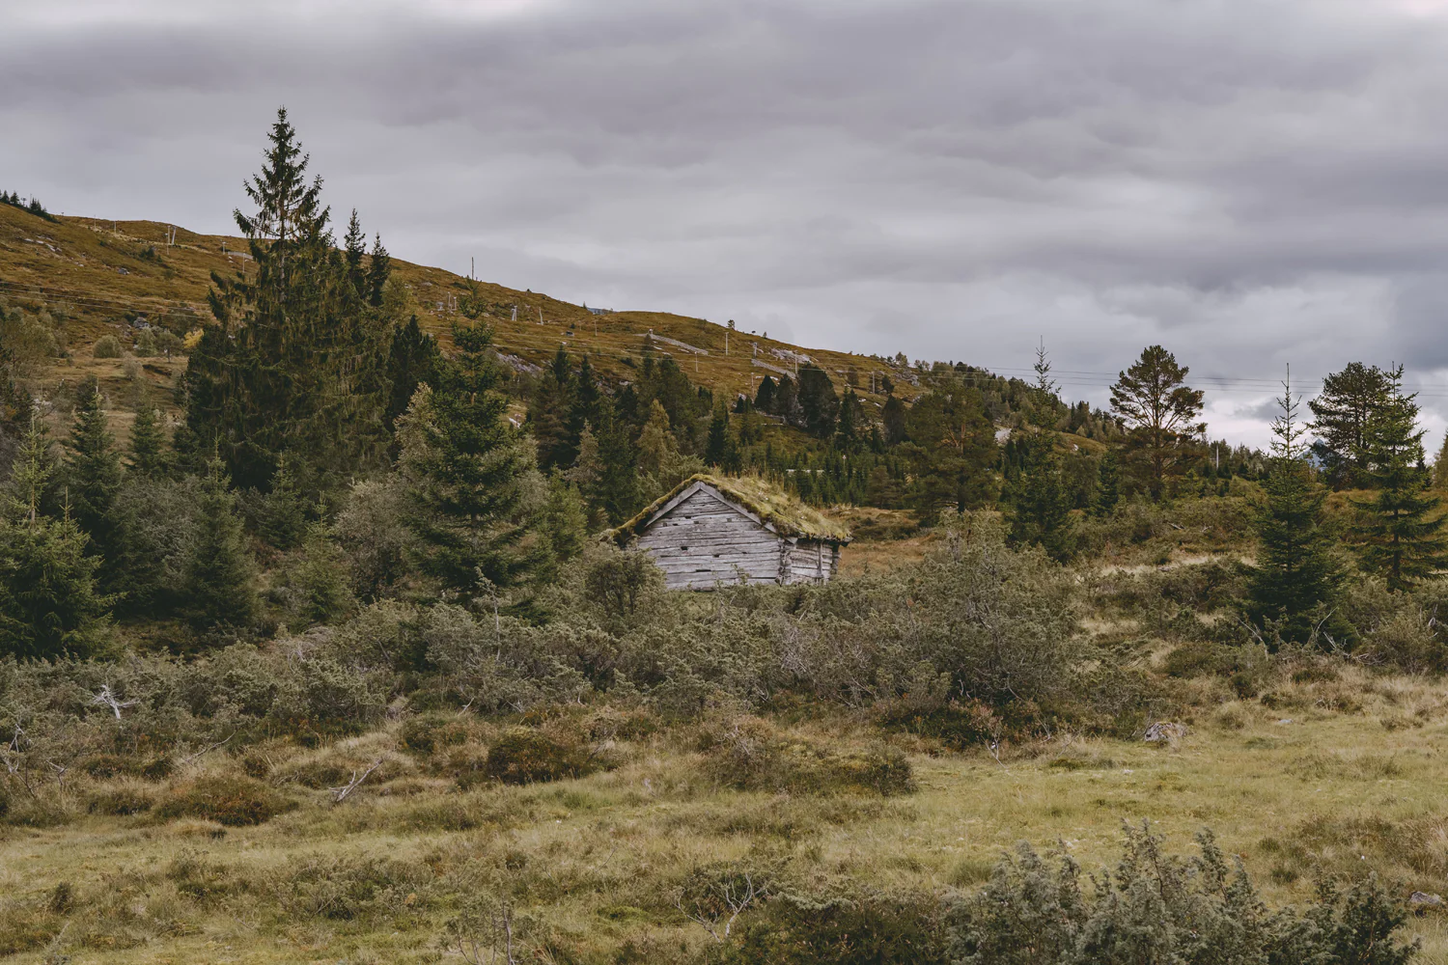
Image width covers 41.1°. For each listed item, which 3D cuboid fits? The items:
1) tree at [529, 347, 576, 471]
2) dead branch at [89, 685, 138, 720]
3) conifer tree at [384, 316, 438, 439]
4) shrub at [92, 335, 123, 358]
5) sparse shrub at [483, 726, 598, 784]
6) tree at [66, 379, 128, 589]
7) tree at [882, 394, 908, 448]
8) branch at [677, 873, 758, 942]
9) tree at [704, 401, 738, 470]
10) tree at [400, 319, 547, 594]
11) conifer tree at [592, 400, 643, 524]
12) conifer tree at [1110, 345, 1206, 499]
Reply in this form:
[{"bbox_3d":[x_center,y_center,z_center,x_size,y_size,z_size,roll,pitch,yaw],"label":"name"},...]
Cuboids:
[{"bbox_3d":[-7.990,-3.324,90.000,2.321,6.014,2.321,0,-3,0],"label":"tree"},{"bbox_3d":[-8.536,3.078,27.000,0.696,0.491,0.487,0,-2,0],"label":"dead branch"},{"bbox_3d":[-13.698,-4.335,85.000,2.740,6.079,2.740,0,0,0],"label":"conifer tree"},{"bbox_3d":[-57.486,-12.715,180.000,2.848,2.216,2.563,0,-2,0],"label":"shrub"},{"bbox_3d":[-1.524,2.265,16.000,0.938,0.464,0.797,0,0,0],"label":"sparse shrub"},{"bbox_3d":[-13.960,0.063,43.000,1.436,4.714,1.436,0,0,0],"label":"tree"},{"bbox_3d":[21.236,-7.668,240.000,3.516,6.612,3.516,0,0,0],"label":"tree"},{"bbox_3d":[-0.051,3.192,14.500,0.603,0.518,0.392,0,-2,0],"label":"branch"},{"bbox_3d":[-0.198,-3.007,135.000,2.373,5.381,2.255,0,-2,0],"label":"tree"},{"bbox_3d":[-5.157,-0.750,40.000,2.883,6.378,2.883,0,-3,0],"label":"tree"},{"bbox_3d":[-3.489,-0.517,63.000,1.772,4.579,1.772,0,-3,0],"label":"conifer tree"},{"bbox_3d":[21.827,-2.900,97.000,4.832,8.074,4.832,0,-3,0],"label":"conifer tree"}]

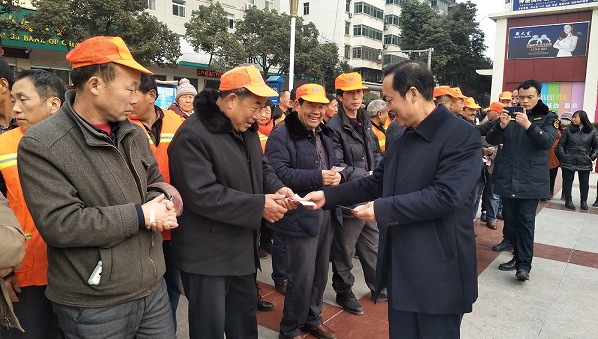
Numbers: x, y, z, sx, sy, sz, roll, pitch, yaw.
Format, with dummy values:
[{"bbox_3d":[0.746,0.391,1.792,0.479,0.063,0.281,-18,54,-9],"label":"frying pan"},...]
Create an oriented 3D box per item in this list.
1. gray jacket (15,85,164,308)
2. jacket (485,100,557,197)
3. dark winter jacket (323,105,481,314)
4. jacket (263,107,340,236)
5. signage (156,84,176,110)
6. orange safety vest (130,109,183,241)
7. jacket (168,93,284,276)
[{"bbox_3d":[-0.715,0.080,1.570,0.420,0.690,0.510,5,7,27],"label":"gray jacket"},{"bbox_3d":[2.040,-0.183,4.120,0.580,0.870,0.450,7,8,40],"label":"jacket"},{"bbox_3d":[0.423,0.138,1.820,0.580,0.790,0.500,0,7,-17],"label":"dark winter jacket"},{"bbox_3d":[0.015,0.024,2.720,0.490,0.730,0.380,-2,7,-30],"label":"jacket"},{"bbox_3d":[-2.545,-1.022,8.500,0.650,1.300,0.080,1,6,-5],"label":"signage"},{"bbox_3d":[-0.754,0.032,2.360,0.460,0.680,0.280,-1,7,-21],"label":"orange safety vest"},{"bbox_3d":[-0.355,0.058,2.170,0.480,0.820,0.500,5,7,26],"label":"jacket"}]

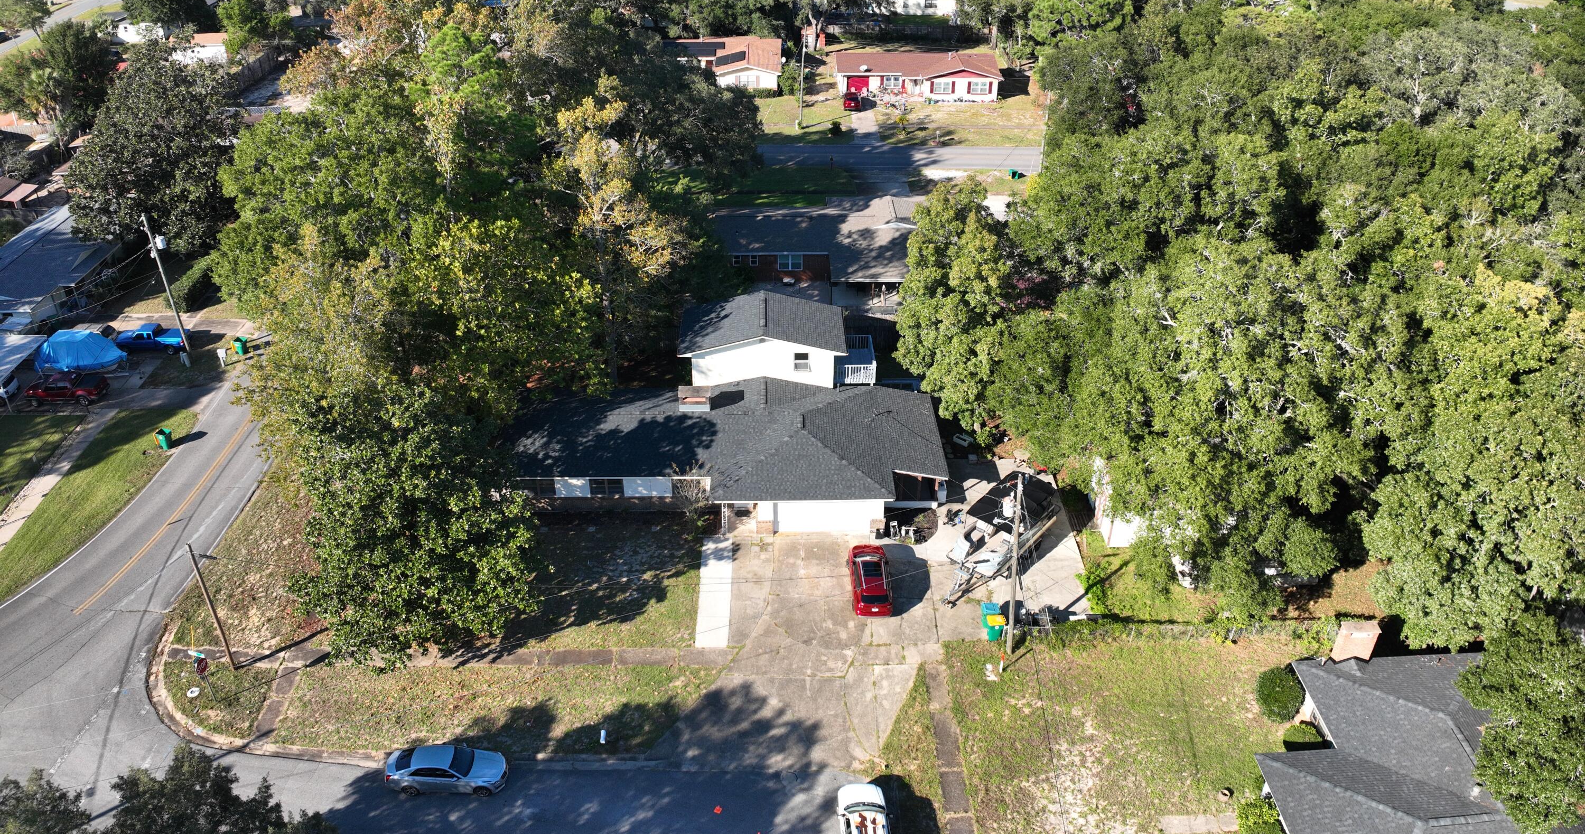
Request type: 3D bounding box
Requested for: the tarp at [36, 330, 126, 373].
[{"bbox_3d":[-43.332,-4.009,67.129,6.000,2.300,2.500,0,32,0],"label":"tarp"}]

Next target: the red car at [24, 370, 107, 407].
[{"bbox_3d":[-46.212,-1.836,69.900,4.880,1.740,1.820,-1,33,-1],"label":"red car"}]

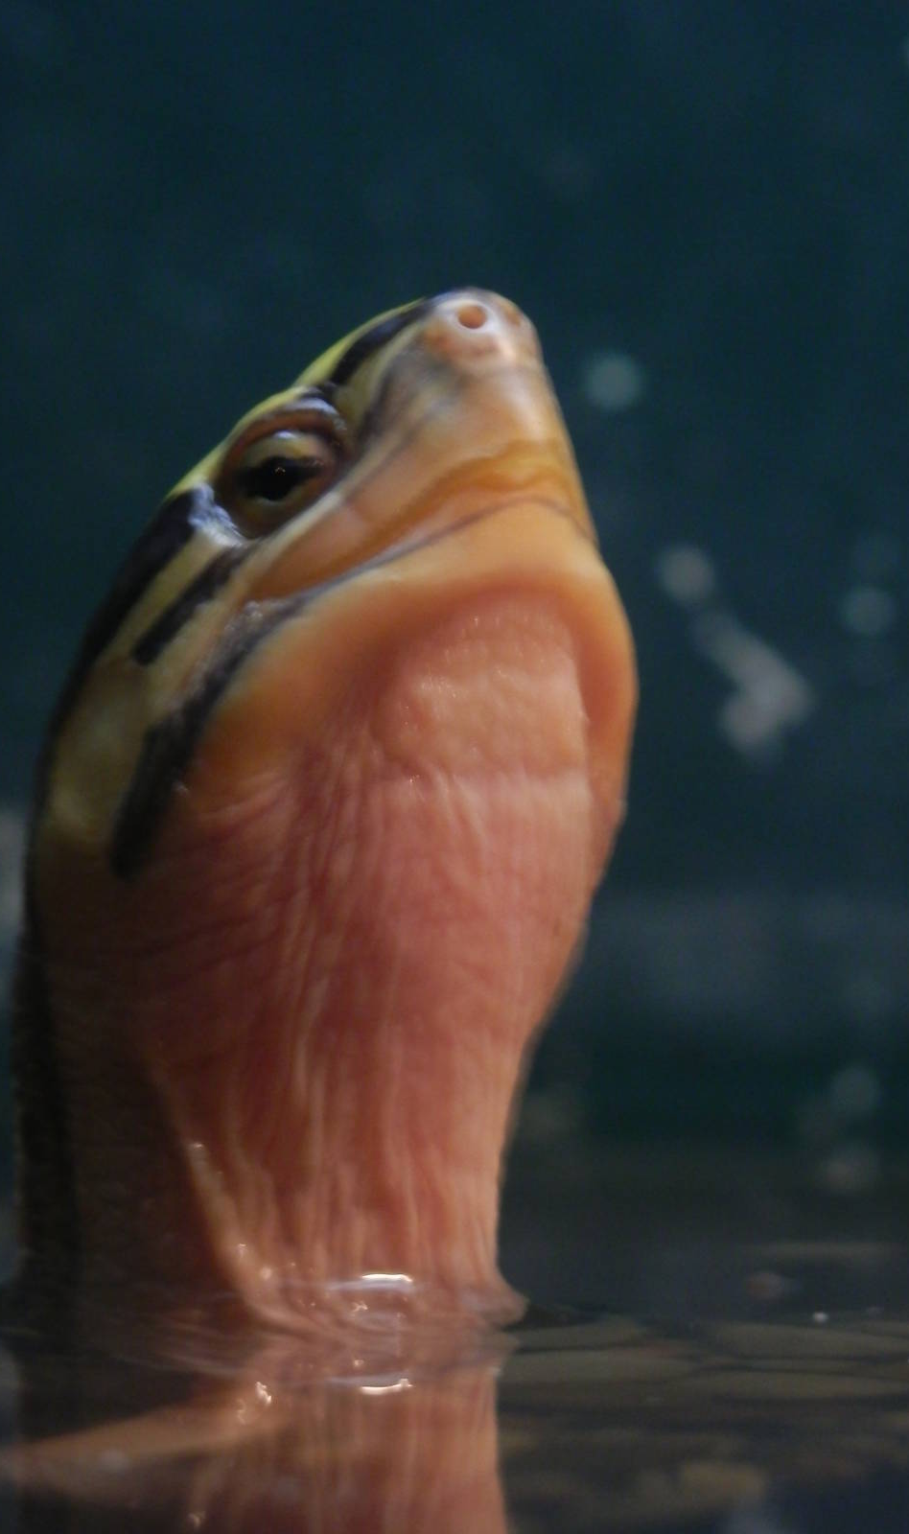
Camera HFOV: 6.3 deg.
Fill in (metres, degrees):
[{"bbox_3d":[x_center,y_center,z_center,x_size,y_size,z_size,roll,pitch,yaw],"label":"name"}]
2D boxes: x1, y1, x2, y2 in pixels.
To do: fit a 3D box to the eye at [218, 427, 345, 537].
[{"bbox_3d":[-0.010,-0.018,0.500,0.008,0.007,0.005,-41,-32,14],"label":"eye"}]

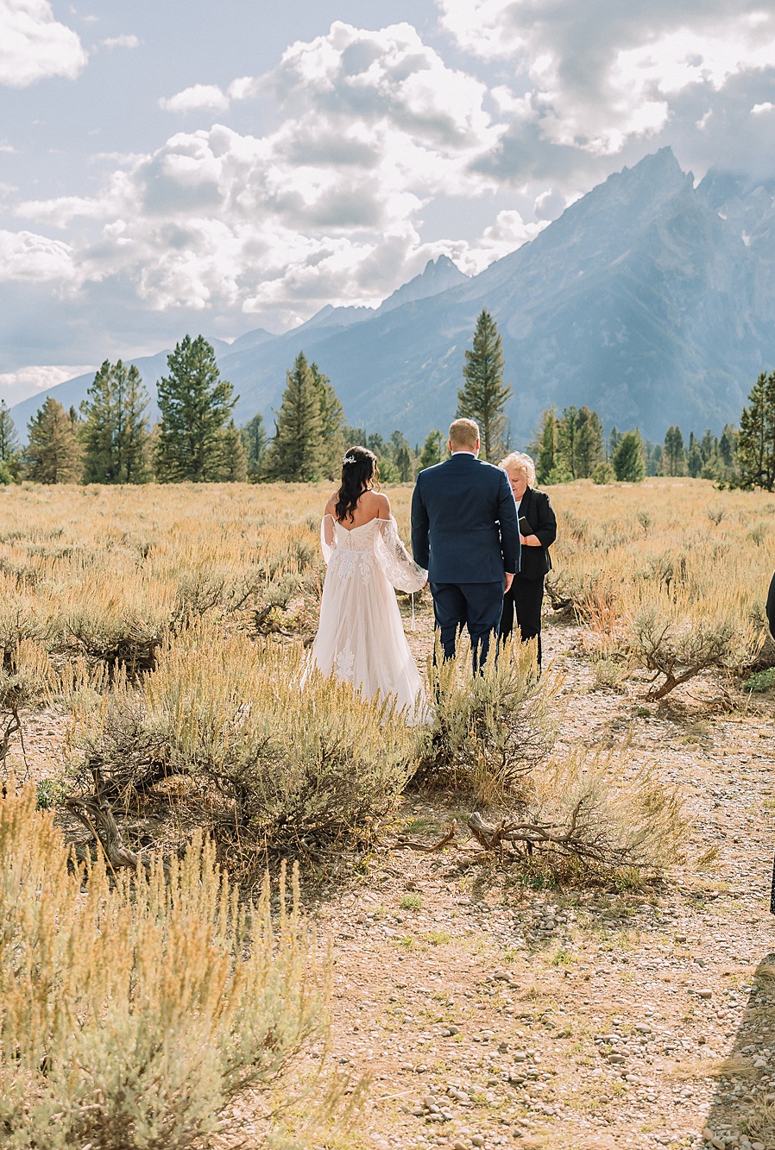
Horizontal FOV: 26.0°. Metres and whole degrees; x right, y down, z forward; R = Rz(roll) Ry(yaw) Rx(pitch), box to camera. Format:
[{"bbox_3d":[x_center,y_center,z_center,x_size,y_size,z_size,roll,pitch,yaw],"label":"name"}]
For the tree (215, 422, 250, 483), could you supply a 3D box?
[{"bbox_3d":[-16.708,-13.241,180.000,4.051,6.512,3.848,0,3,0],"label":"tree"}]

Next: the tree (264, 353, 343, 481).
[{"bbox_3d":[-6.478,-12.228,130.000,6.164,10.033,5.856,0,3,0],"label":"tree"}]

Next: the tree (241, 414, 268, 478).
[{"bbox_3d":[-14.604,-14.090,184.484,2.965,7.119,2.965,0,3,0],"label":"tree"}]

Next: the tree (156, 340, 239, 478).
[{"bbox_3d":[-17.047,-14.771,149.377,7.323,13.210,7.323,0,3,0],"label":"tree"}]

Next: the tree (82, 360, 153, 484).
[{"bbox_3d":[-20.948,-11.914,130.000,5.433,9.615,5.161,0,3,0],"label":"tree"}]

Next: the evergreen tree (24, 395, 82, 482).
[{"bbox_3d":[-29.866,-11.962,149.549,5.288,7.815,5.288,0,3,0],"label":"evergreen tree"}]

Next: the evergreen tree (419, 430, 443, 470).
[{"bbox_3d":[4.376,-11.806,165.000,2.785,5.041,2.646,0,3,0],"label":"evergreen tree"}]

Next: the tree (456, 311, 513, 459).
[{"bbox_3d":[7.757,-14.489,135.000,4.557,13.783,4.329,0,3,0],"label":"tree"}]

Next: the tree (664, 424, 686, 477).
[{"bbox_3d":[36.717,-15.815,215.000,2.765,6.741,2.626,0,3,0],"label":"tree"}]

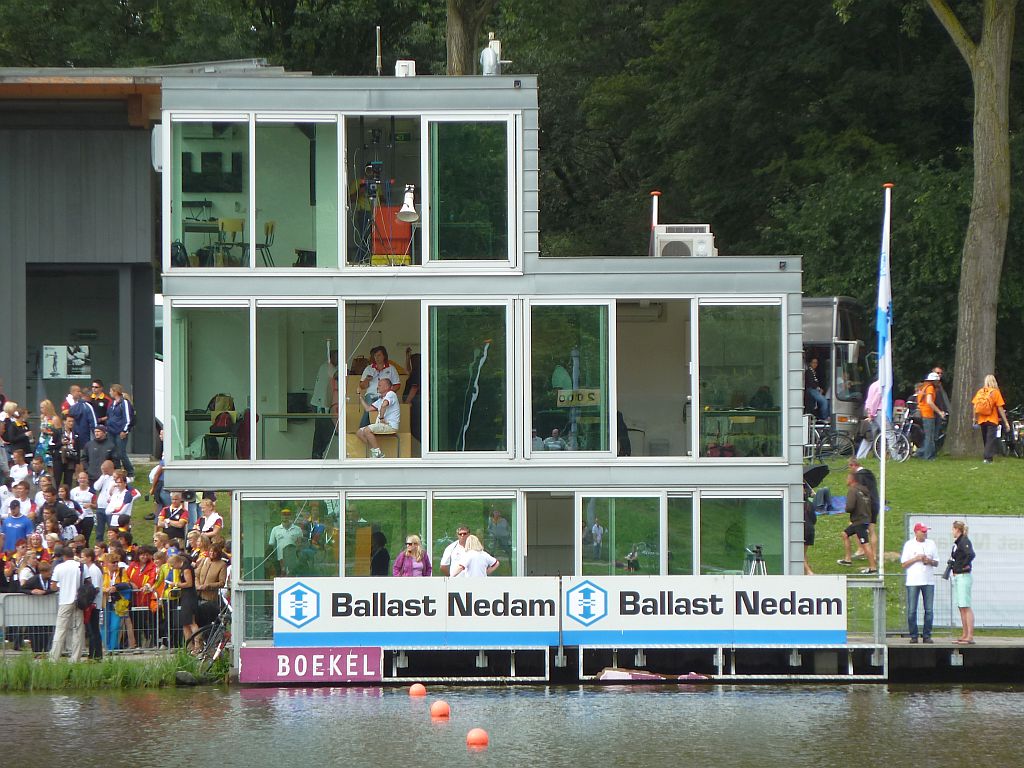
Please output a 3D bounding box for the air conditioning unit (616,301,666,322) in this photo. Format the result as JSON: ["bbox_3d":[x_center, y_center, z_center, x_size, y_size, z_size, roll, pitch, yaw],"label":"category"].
[{"bbox_3d":[1.883,-1.121,128.000,0.850,0.290,0.210,0,-1,0],"label":"air conditioning unit"}]

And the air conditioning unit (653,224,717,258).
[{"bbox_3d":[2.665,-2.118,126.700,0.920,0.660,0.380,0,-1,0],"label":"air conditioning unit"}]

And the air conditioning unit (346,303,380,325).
[{"bbox_3d":[-2.537,-1.113,128.000,0.830,0.290,0.210,0,-1,0],"label":"air conditioning unit"}]

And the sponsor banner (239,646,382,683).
[{"bbox_3d":[-2.984,4.176,122.200,2.120,0.520,0.050,0,-1,0],"label":"sponsor banner"}]

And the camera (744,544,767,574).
[{"bbox_3d":[3.687,3.161,123.500,0.750,1.500,0.750,0,-1,-18],"label":"camera"}]

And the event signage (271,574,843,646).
[{"bbox_3d":[0.686,3.251,117.500,8.200,1.000,0.050,0,-1,-1],"label":"event signage"}]

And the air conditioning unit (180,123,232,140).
[{"bbox_3d":[-4.617,-3.841,124.500,0.800,0.290,0.220,0,-1,-2],"label":"air conditioning unit"}]

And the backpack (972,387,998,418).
[{"bbox_3d":[9.107,0.357,158.500,0.370,0.540,0.220,-1,-1,14],"label":"backpack"}]

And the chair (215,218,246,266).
[{"bbox_3d":[-4.178,-2.063,122.500,0.420,0.800,0.500,0,-1,9],"label":"chair"}]

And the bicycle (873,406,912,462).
[{"bbox_3d":[7.807,0.970,159.500,1.720,1.080,0.580,0,-1,-16],"label":"bicycle"}]

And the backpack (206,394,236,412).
[{"bbox_3d":[-4.334,0.291,122.700,0.420,0.330,0.220,0,-1,0],"label":"backpack"}]

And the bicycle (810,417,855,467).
[{"bbox_3d":[5.834,1.145,161.000,1.800,1.080,0.600,0,-1,0],"label":"bicycle"}]

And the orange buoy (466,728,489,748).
[{"bbox_3d":[-0.371,3.845,89.000,0.235,0.235,0.235,0,-1,0],"label":"orange buoy"}]

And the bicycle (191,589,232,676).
[{"bbox_3d":[-4.186,3.667,118.500,0.480,1.020,1.680,13,7,34],"label":"bicycle"}]

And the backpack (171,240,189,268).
[{"bbox_3d":[-5.059,-1.930,125.300,0.320,0.480,0.240,0,-1,0],"label":"backpack"}]

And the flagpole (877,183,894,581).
[{"bbox_3d":[5.558,-0.022,122.700,0.220,5.950,0.200,1,-1,0],"label":"flagpole"}]

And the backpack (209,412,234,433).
[{"bbox_3d":[-4.320,0.571,122.000,0.350,0.360,0.220,0,-1,6],"label":"backpack"}]

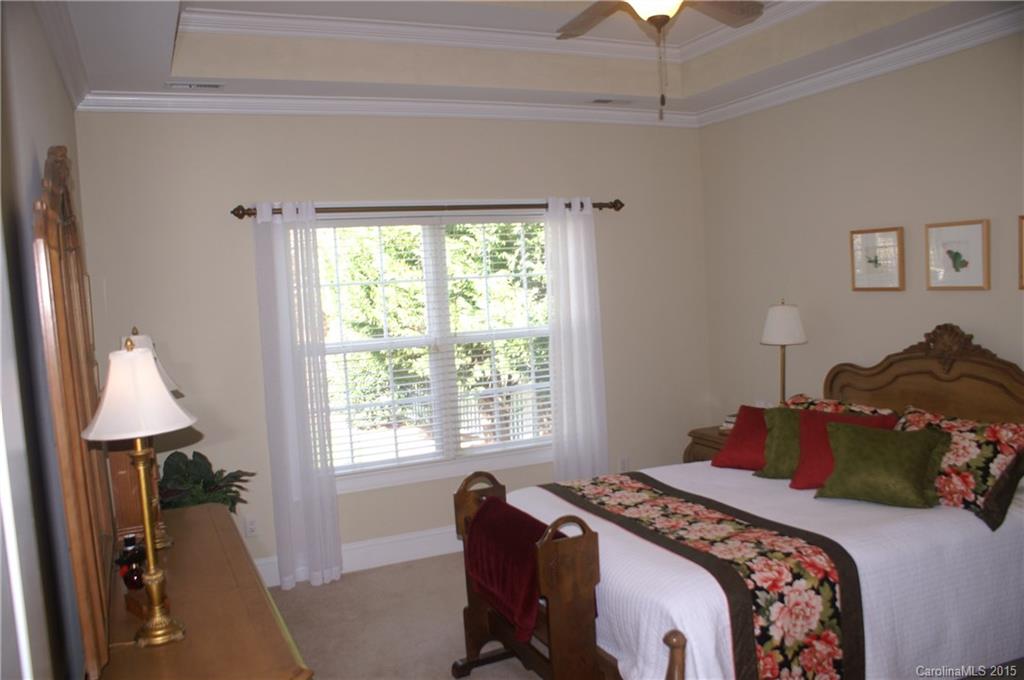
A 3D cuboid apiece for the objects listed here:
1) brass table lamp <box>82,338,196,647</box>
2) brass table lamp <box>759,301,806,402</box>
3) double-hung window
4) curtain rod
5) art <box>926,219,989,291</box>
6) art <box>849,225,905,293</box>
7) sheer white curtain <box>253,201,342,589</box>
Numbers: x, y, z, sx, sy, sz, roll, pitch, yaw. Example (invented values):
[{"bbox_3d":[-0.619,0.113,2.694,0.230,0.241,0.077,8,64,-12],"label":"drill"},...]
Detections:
[{"bbox_3d":[-0.936,0.394,1.959,0.293,0.790,0.293,-6,6,-24],"label":"brass table lamp"},{"bbox_3d":[1.597,0.160,4.527,0.280,0.800,0.280,-6,6,-24],"label":"brass table lamp"},{"bbox_3d":[-0.410,-0.016,4.737,1.720,1.500,0.060,-6,6,-24],"label":"double-hung window"},{"bbox_3d":[-0.377,-0.788,4.579,2.470,0.072,0.080,-6,6,-24],"label":"curtain rod"},{"bbox_3d":[2.171,-0.406,3.736,0.027,0.331,0.310,-6,6,-24],"label":"art"},{"bbox_3d":[1.983,-0.431,4.147,0.027,0.333,0.329,-6,6,-24],"label":"art"},{"bbox_3d":[-1.196,0.323,4.284,0.385,2.150,0.100,-6,6,-24],"label":"sheer white curtain"}]

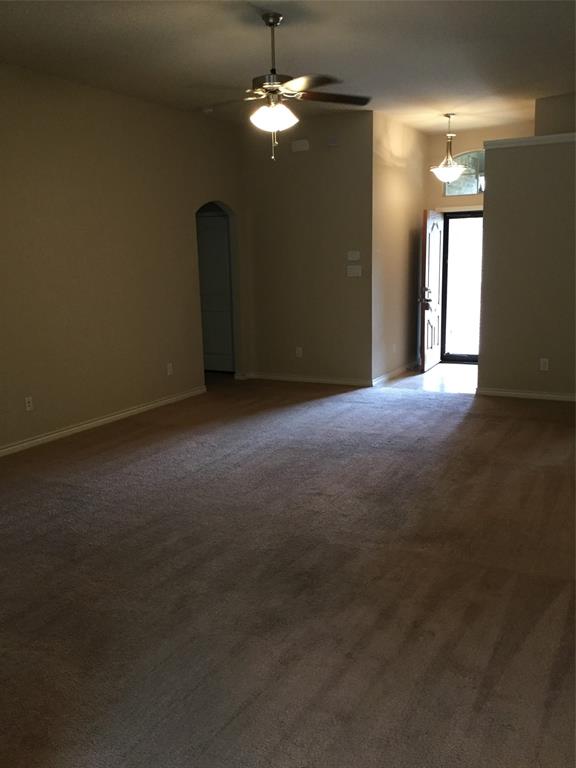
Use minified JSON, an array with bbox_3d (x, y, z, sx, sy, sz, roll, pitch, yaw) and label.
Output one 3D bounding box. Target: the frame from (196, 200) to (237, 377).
[{"bbox_3d":[-0.941,-1.152,9.029,0.660,2.030,0.045,5,12,29],"label":"frame"}]

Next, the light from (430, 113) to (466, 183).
[{"bbox_3d":[1.852,-2.708,7.908,0.410,0.740,0.410,5,12,29],"label":"light"}]

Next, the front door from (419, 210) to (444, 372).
[{"bbox_3d":[1.912,-1.223,9.073,0.050,2.030,0.914,4,12,25],"label":"front door"}]

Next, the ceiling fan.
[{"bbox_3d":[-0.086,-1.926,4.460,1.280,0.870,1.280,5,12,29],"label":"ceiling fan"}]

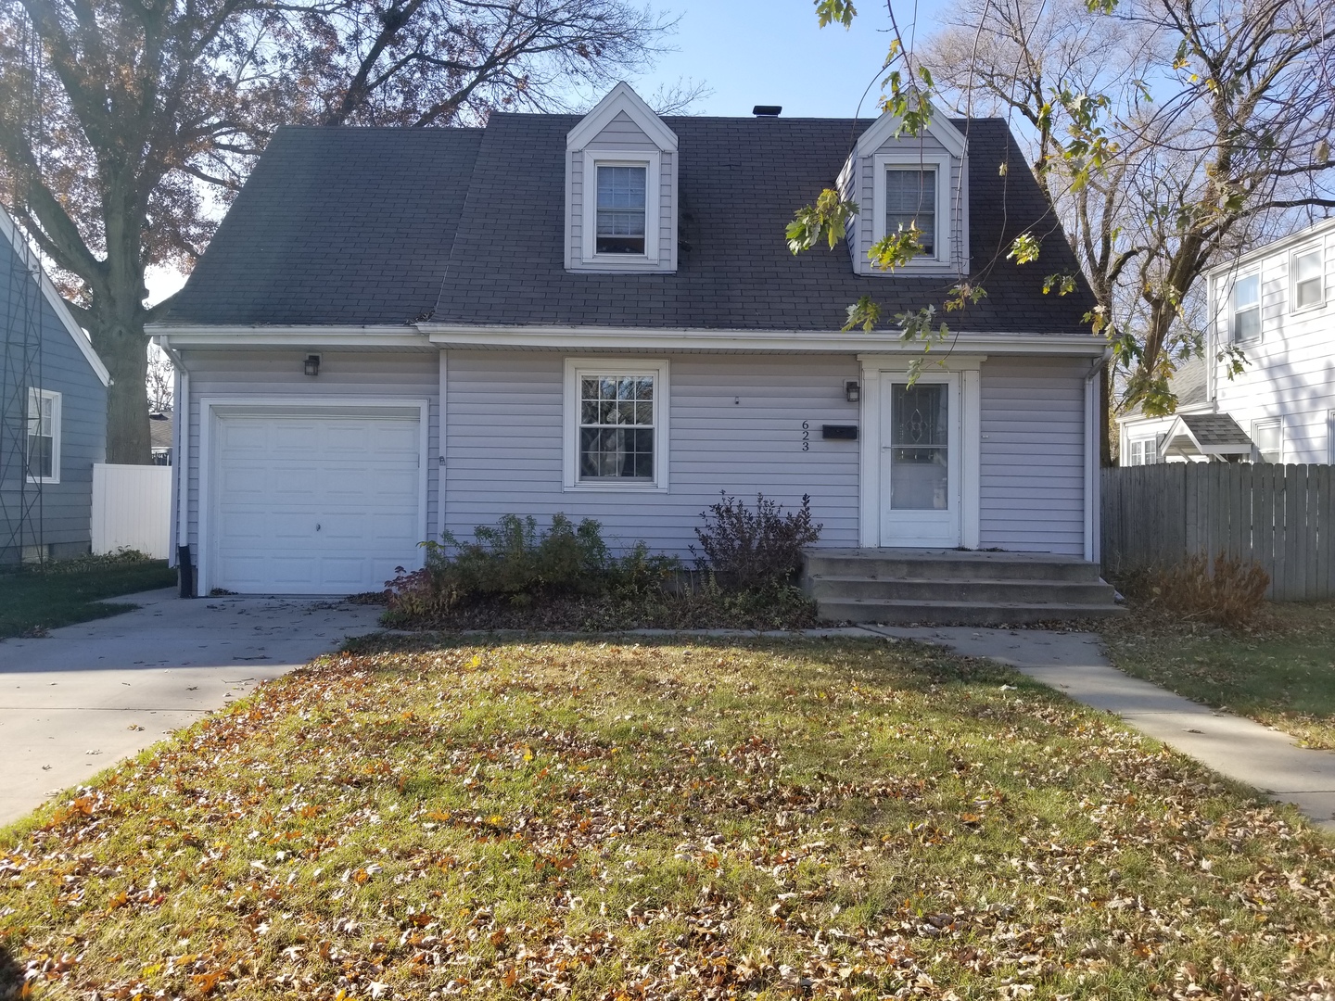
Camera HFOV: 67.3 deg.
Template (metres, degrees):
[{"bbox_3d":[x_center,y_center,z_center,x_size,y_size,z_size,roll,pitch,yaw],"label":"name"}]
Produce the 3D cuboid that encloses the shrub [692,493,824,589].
[{"bbox_3d":[0.955,0.469,10.770,1.408,1.128,1.150,1,0,0],"label":"shrub"}]

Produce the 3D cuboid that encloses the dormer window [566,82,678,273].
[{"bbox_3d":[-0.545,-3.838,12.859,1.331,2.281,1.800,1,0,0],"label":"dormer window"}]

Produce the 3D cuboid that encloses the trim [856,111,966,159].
[{"bbox_3d":[2.910,-4.501,12.065,1.330,0.860,0.220,1,0,0],"label":"trim"}]

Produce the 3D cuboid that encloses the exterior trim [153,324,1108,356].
[{"bbox_3d":[-0.421,-1.759,11.214,10.582,0.231,0.240,1,0,0],"label":"exterior trim"}]

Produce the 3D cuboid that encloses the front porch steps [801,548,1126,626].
[{"bbox_3d":[2.967,0.884,10.577,2.970,0.595,2.020,1,0,0],"label":"front porch steps"}]

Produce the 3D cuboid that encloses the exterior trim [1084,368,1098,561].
[{"bbox_3d":[4.871,-0.390,11.526,0.168,2.277,0.130,1,0,0],"label":"exterior trim"}]

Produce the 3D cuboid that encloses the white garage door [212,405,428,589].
[{"bbox_3d":[-4.164,0.025,11.880,2.480,2.150,0.140,1,-1,0],"label":"white garage door"}]

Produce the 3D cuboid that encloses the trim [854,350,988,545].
[{"bbox_3d":[2.919,-0.561,11.547,1.462,2.225,0.140,1,0,0],"label":"trim"}]

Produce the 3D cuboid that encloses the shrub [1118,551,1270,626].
[{"bbox_3d":[5.400,0.882,10.280,1.548,0.727,1.100,1,0,0],"label":"shrub"}]

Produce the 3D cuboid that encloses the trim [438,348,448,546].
[{"bbox_3d":[-2.597,-0.566,11.571,0.108,2.346,0.080,1,0,0],"label":"trim"}]

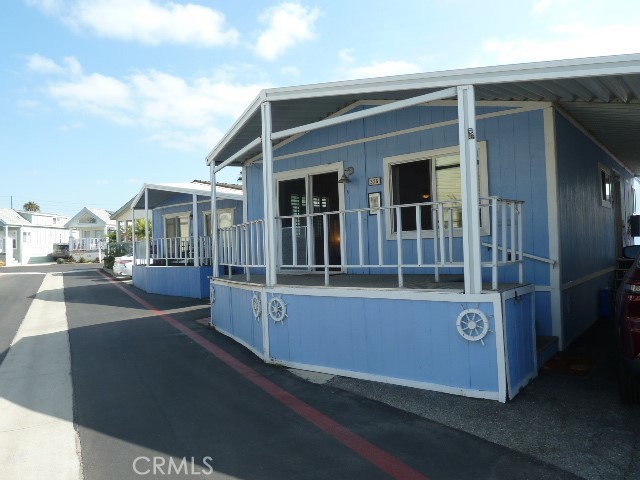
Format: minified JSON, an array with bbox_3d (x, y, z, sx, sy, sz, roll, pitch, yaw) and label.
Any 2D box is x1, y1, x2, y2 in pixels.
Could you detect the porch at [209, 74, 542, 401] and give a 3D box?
[{"bbox_3d":[-0.126,-0.211,7.281,6.530,3.750,2.370,-3,-2,39],"label":"porch"}]

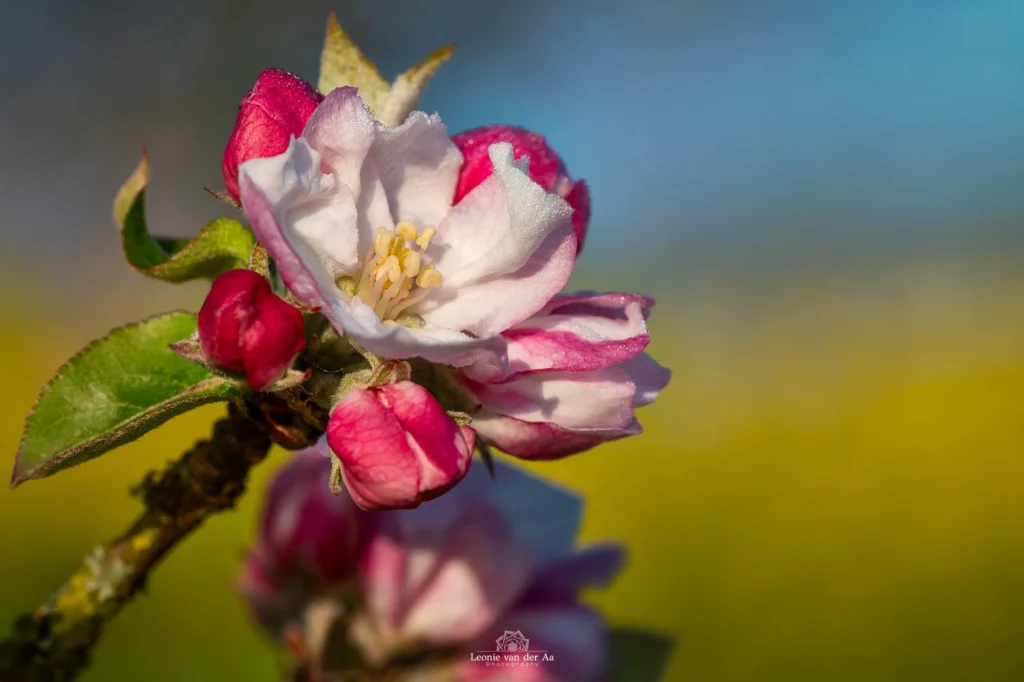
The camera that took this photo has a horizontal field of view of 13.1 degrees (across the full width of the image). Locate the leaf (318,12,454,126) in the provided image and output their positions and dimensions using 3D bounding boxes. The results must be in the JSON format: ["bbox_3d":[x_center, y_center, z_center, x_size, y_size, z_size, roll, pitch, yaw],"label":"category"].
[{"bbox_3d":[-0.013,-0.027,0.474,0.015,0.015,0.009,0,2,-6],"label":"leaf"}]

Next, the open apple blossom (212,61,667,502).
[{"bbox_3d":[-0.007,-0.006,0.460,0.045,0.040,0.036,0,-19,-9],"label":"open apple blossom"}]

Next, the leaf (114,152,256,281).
[{"bbox_3d":[-0.034,-0.013,0.463,0.015,0.013,0.010,1,2,24],"label":"leaf"}]

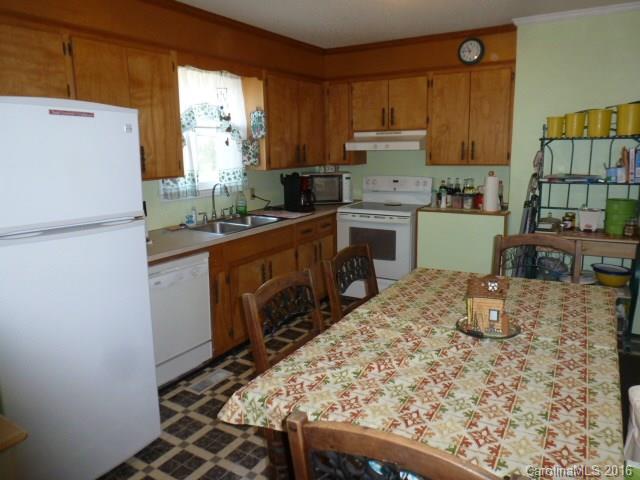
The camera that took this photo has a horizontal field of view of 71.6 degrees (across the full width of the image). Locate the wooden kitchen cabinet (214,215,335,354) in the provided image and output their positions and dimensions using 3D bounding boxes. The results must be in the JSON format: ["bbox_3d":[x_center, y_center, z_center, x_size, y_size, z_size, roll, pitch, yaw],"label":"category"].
[{"bbox_3d":[-0.555,0.287,3.958,0.620,0.890,1.761,6,14,31],"label":"wooden kitchen cabinet"}]

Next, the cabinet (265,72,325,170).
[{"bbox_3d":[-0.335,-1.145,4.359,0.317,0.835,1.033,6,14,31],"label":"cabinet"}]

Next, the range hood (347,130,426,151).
[{"bbox_3d":[0.711,-0.993,4.447,0.766,0.176,0.473,6,14,31],"label":"range hood"}]

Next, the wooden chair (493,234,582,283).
[{"bbox_3d":[1.237,0.484,2.665,0.470,0.990,0.520,5,13,28],"label":"wooden chair"}]

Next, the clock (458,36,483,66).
[{"bbox_3d":[1.300,-1.615,3.801,0.220,0.220,0.045,6,14,31],"label":"clock"}]

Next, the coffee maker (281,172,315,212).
[{"bbox_3d":[-0.199,-0.463,4.402,0.245,0.345,0.190,9,16,40],"label":"coffee maker"}]

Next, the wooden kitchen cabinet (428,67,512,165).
[{"bbox_3d":[1.390,-1.113,4.081,0.738,0.835,0.337,6,14,31],"label":"wooden kitchen cabinet"}]

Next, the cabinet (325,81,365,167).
[{"bbox_3d":[0.270,-1.226,4.728,0.310,0.830,0.340,6,14,32],"label":"cabinet"}]

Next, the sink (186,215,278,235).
[{"bbox_3d":[-0.696,-0.051,3.780,0.510,0.180,0.820,6,14,32],"label":"sink"}]

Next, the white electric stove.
[{"bbox_3d":[0.677,-0.021,4.567,0.768,1.207,0.645,6,14,31],"label":"white electric stove"}]

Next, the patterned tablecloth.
[{"bbox_3d":[0.638,0.446,1.930,1.130,0.140,1.840,6,14,30],"label":"patterned tablecloth"}]

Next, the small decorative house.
[{"bbox_3d":[0.703,0.264,1.869,0.158,0.225,0.140,2,12,11],"label":"small decorative house"}]

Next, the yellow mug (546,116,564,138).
[{"bbox_3d":[1.800,-0.856,3.395,0.115,0.150,0.115,6,14,32],"label":"yellow mug"}]

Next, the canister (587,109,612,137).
[{"bbox_3d":[2.045,-0.849,3.238,0.150,0.190,0.150,6,14,32],"label":"canister"}]

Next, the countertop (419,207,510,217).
[{"bbox_3d":[1.351,-0.281,4.084,0.780,0.040,0.560,6,14,32],"label":"countertop"}]

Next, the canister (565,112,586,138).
[{"bbox_3d":[1.891,-0.844,3.286,0.130,0.172,0.130,6,14,31],"label":"canister"}]

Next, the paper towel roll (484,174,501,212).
[{"bbox_3d":[1.468,-0.390,3.789,0.132,0.310,0.132,6,14,32],"label":"paper towel roll"}]

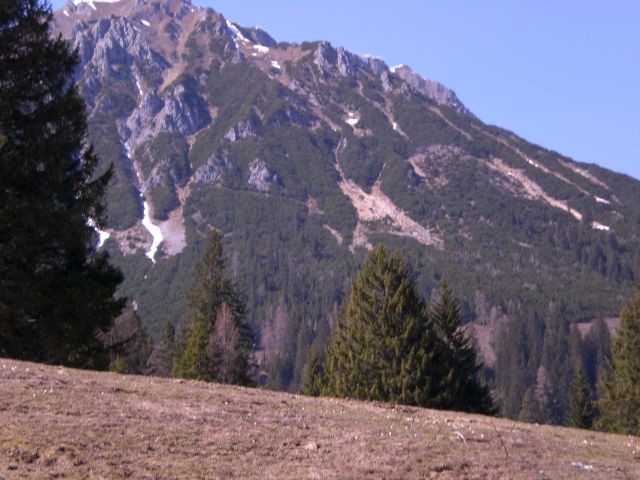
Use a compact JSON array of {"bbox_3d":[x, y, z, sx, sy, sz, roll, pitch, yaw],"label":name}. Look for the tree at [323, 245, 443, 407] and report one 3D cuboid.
[{"bbox_3d":[2.642,3.657,68.000,5.000,6.900,5.000,0,-4,0],"label":"tree"}]

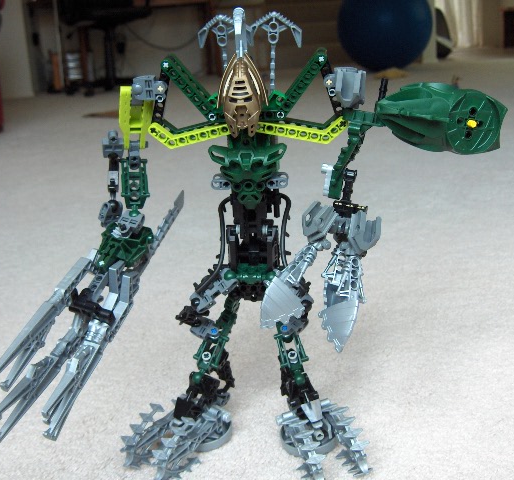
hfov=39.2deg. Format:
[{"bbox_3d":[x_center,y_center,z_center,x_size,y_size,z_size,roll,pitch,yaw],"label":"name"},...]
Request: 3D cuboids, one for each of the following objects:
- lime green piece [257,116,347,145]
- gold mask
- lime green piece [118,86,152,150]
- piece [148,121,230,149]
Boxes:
[{"bbox_3d":[0.031,-0.077,0.512,0.066,0.018,0.008,-1,22,4],"label":"lime green piece"},{"bbox_3d":[-0.010,-0.099,0.494,0.035,0.054,0.025,1,19,4],"label":"gold mask"},{"bbox_3d":[-0.086,-0.087,0.514,0.024,0.046,0.011,1,29,-2],"label":"lime green piece"},{"bbox_3d":[-0.044,-0.076,0.517,0.066,0.018,0.008,-1,22,4],"label":"piece"}]

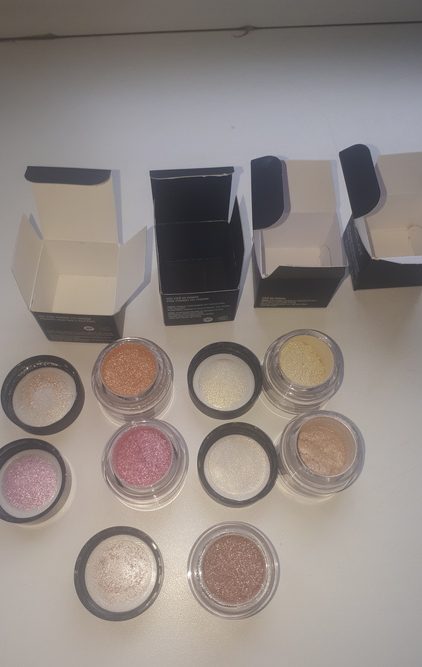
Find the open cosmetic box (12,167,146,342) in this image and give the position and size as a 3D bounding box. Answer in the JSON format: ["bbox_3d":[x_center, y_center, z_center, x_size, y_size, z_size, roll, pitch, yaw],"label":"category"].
[{"bbox_3d":[-0.057,-0.033,0.249,0.054,0.070,0.052,2,67,0],"label":"open cosmetic box"}]

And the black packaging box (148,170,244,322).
[{"bbox_3d":[-0.007,-0.039,0.251,0.041,0.072,0.041,-5,67,-3],"label":"black packaging box"}]

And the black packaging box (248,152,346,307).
[{"bbox_3d":[0.041,-0.047,0.256,0.044,0.071,0.051,1,67,0],"label":"black packaging box"}]

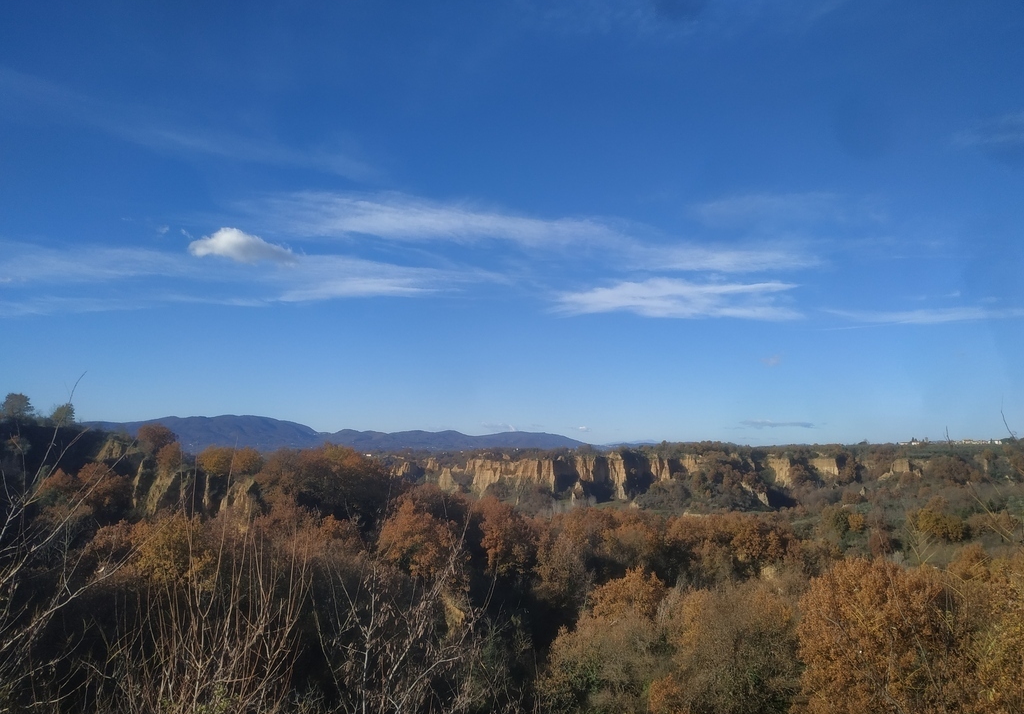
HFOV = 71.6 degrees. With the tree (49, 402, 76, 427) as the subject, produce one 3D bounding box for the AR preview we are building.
[{"bbox_3d":[-104.690,13.380,164.970,5.860,6.080,5.570,0,-7,0],"label":"tree"}]

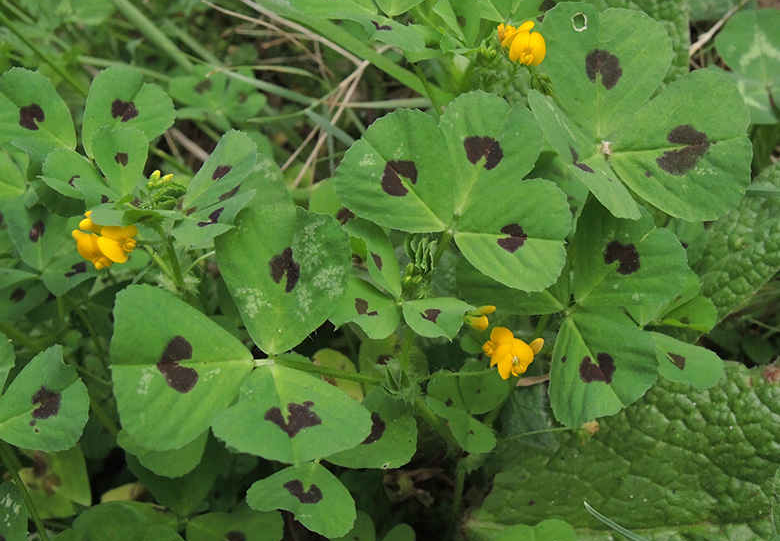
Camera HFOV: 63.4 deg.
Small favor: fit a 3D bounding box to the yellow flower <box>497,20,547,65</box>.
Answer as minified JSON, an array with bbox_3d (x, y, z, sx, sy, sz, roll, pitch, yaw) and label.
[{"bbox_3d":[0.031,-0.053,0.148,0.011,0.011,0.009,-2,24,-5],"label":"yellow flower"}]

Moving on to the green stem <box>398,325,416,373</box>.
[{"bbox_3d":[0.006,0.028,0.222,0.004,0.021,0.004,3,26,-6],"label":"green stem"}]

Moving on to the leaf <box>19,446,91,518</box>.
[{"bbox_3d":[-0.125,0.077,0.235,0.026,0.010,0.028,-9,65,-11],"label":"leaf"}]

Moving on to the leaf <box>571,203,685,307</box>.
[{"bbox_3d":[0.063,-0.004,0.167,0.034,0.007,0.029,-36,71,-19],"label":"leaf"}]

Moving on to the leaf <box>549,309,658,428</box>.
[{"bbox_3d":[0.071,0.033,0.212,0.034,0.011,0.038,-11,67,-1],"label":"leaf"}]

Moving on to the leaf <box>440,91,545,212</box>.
[{"bbox_3d":[0.022,-0.026,0.141,0.023,0.006,0.029,16,66,7],"label":"leaf"}]

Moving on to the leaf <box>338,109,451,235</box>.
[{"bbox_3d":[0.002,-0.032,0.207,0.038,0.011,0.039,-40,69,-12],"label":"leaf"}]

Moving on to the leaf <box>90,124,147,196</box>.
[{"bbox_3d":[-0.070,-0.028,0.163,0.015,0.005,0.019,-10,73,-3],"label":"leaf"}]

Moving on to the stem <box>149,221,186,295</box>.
[{"bbox_3d":[-0.052,-0.003,0.147,0.003,0.018,0.003,-21,21,6],"label":"stem"}]

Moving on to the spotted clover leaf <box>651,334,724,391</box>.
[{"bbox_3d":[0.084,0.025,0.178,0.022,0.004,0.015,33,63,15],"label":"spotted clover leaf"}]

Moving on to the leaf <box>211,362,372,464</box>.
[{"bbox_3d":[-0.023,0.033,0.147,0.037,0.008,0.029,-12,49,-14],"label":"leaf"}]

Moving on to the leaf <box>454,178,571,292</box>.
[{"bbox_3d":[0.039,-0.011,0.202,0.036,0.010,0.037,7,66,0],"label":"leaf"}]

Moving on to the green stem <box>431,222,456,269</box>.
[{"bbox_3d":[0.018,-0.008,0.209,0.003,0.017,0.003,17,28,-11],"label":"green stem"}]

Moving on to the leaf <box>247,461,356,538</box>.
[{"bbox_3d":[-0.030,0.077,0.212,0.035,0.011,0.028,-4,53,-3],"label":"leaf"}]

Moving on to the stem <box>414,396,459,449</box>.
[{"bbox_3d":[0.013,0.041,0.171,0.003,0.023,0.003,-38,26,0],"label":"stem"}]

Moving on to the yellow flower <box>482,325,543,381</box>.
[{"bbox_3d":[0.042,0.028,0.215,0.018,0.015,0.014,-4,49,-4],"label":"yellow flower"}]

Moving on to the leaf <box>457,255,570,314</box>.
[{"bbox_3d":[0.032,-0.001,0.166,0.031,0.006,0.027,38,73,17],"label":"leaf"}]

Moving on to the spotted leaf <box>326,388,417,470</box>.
[{"bbox_3d":[-0.005,0.037,0.146,0.022,0.005,0.019,10,67,4],"label":"spotted leaf"}]

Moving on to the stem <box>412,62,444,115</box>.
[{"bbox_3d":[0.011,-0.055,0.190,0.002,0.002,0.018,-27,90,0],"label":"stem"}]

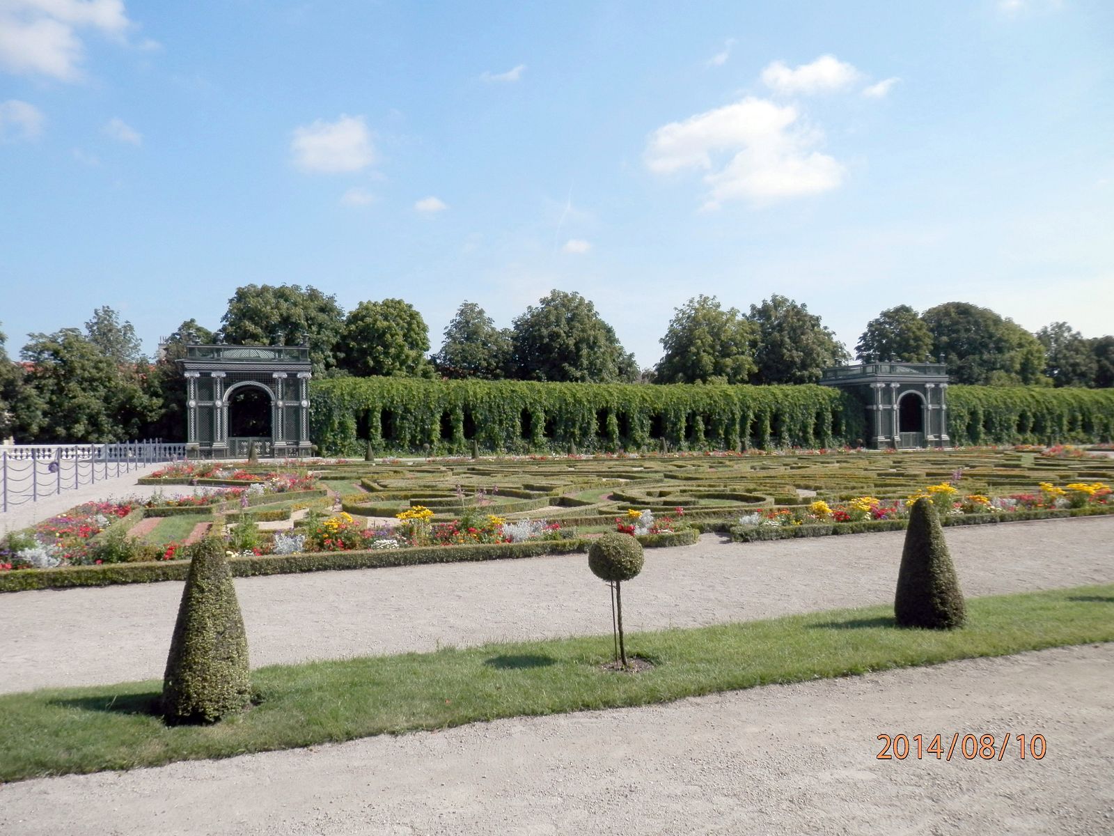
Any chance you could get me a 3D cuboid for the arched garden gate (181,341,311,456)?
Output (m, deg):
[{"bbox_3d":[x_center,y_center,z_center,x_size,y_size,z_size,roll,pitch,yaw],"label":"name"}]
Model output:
[{"bbox_3d":[-17.054,-0.823,44.892,6.150,6.000,5.600,0,-1,-20],"label":"arched garden gate"}]

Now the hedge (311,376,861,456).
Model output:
[{"bbox_3d":[2.928,-0.015,52.722,37.150,4.400,2.900,0,-1,-20],"label":"hedge"}]

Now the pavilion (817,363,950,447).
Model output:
[{"bbox_3d":[23.672,-0.836,58.412,6.150,6.000,6.000,0,-1,-20],"label":"pavilion"}]

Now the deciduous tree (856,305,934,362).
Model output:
[{"bbox_3d":[33.239,-4.416,79.873,7.730,13.570,7.730,0,-1,-20],"label":"deciduous tree"}]

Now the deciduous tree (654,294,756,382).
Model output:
[{"bbox_3d":[13.080,-4.244,70.697,8.720,13.180,8.720,0,-1,-20],"label":"deciduous tree"}]

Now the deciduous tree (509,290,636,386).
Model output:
[{"bbox_3d":[1.432,-4.142,66.551,10.500,12.980,10.500,0,-1,-20],"label":"deciduous tree"}]

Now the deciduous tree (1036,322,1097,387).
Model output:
[{"bbox_3d":[59.012,-4.360,93.049,6.540,13.540,6.540,0,-1,-20],"label":"deciduous tree"}]

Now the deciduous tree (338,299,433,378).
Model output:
[{"bbox_3d":[-12.676,-3.237,59.522,6.860,11.120,6.860,0,-1,-20],"label":"deciduous tree"}]

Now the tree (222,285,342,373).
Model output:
[{"bbox_3d":[-19.544,-3.614,57.084,8.410,11.880,8.410,0,-1,-20],"label":"tree"}]

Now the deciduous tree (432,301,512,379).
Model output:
[{"bbox_3d":[-7.103,-3.720,67.510,7.340,12.230,7.340,0,-1,-20],"label":"deciduous tree"}]

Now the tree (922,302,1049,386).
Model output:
[{"bbox_3d":[44.770,-4.841,83.980,11.620,14.420,11.620,0,-1,-20],"label":"tree"}]

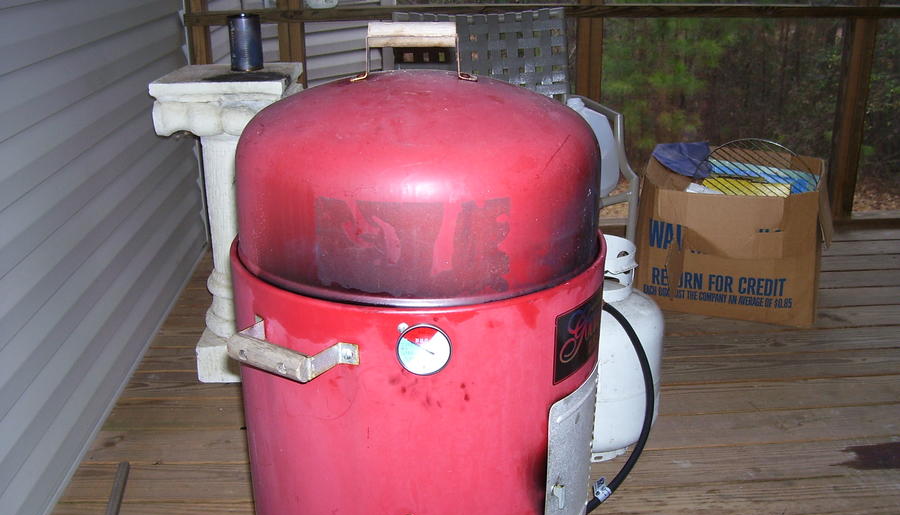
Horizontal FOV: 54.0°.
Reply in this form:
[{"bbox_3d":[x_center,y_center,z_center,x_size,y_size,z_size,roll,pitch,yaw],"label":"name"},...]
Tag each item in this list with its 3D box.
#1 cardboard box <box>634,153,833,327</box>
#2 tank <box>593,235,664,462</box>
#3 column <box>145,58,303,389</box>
[{"bbox_3d":[0.848,-0.072,2.667,0.485,0.385,0.400,5,21,15],"label":"cardboard box"},{"bbox_3d":[0.280,0.197,1.865,0.312,0.455,0.312,13,24,32],"label":"tank"},{"bbox_3d":[-0.519,-0.085,2.229,0.300,0.746,0.300,-2,20,-4],"label":"column"}]

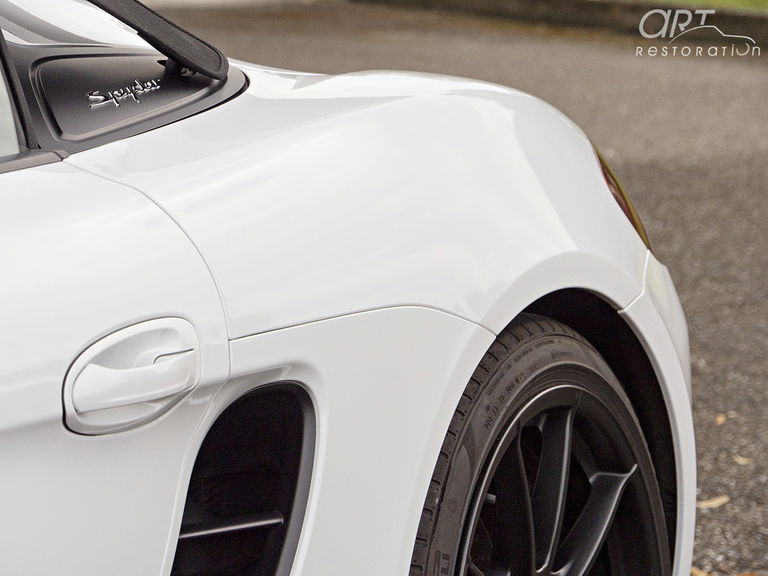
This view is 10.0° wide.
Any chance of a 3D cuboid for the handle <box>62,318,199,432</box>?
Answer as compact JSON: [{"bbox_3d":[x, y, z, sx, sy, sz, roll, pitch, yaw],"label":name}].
[{"bbox_3d":[-0.227,0.079,3.940,0.045,0.097,0.212,-2,5,31],"label":"handle"}]

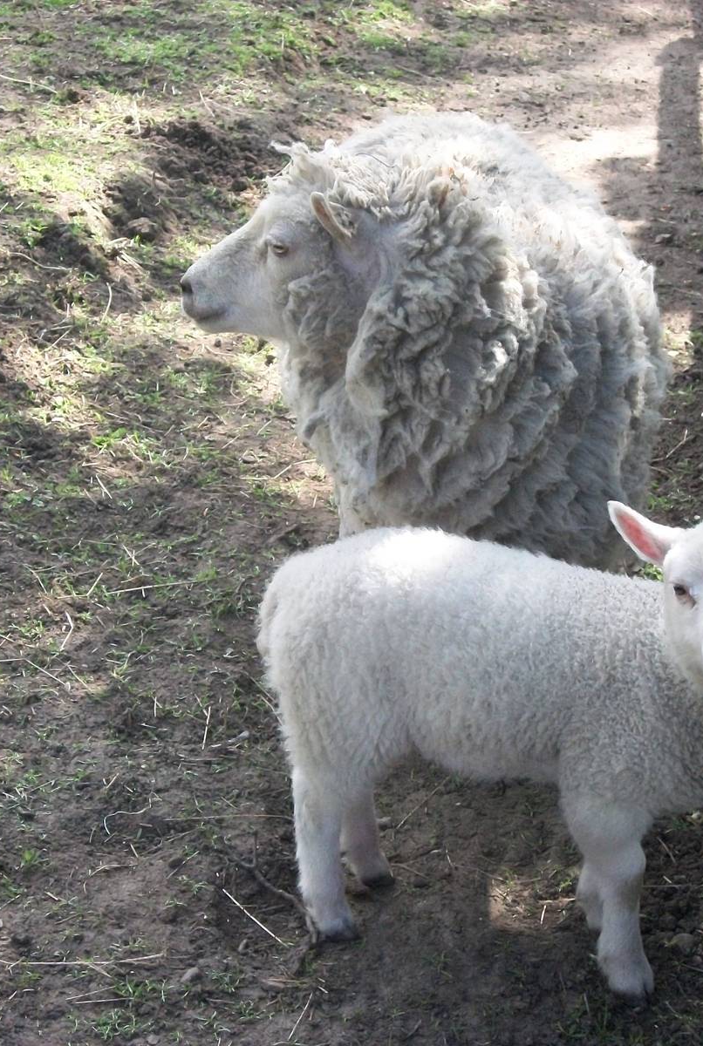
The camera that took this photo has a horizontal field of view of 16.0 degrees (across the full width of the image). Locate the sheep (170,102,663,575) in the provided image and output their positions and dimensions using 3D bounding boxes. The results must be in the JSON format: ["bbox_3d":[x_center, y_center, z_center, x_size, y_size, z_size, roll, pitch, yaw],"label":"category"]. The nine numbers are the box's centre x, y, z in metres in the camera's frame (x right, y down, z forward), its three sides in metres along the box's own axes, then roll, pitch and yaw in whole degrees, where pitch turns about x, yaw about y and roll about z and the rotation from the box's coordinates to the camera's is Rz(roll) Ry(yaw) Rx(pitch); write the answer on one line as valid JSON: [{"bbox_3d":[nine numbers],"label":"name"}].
[{"bbox_3d":[0.175,-0.239,3.605,0.520,0.770,0.950,10,24,22],"label":"sheep"}]

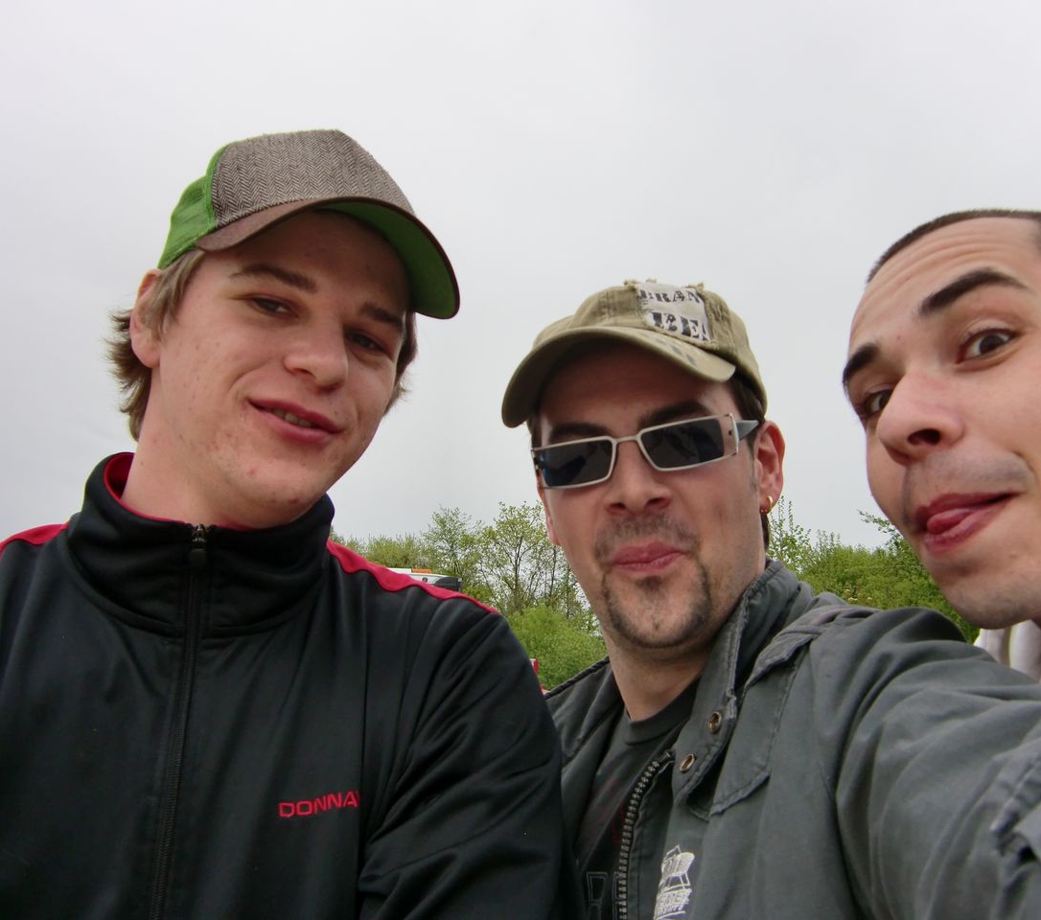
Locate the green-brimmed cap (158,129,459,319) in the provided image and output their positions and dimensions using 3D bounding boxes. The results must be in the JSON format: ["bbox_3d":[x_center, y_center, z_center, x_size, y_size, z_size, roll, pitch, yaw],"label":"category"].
[{"bbox_3d":[-0.142,-0.158,0.681,0.171,0.132,0.270,13,-16,-29],"label":"green-brimmed cap"}]

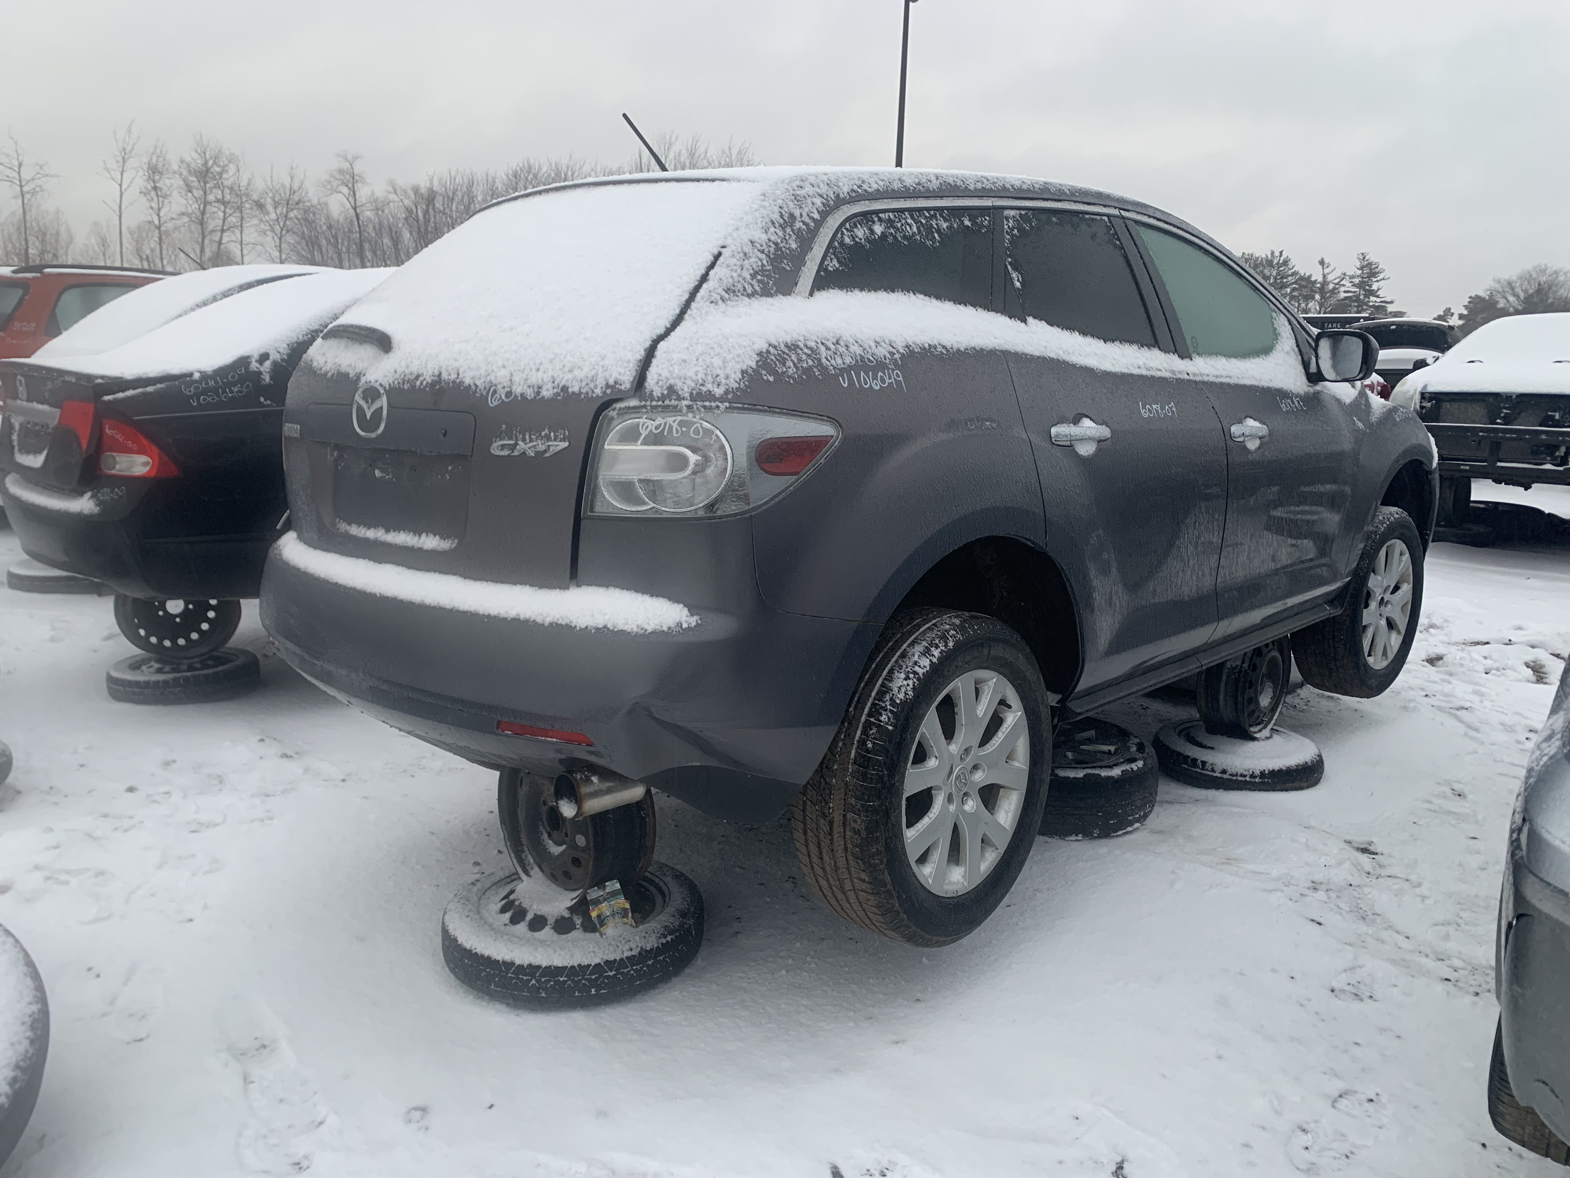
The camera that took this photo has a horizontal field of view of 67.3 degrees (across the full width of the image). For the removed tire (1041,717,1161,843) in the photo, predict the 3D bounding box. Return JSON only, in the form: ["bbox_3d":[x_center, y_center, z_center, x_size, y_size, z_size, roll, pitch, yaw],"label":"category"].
[{"bbox_3d":[0.870,0.594,3.850,0.660,0.230,0.660,4,12,11],"label":"removed tire"}]

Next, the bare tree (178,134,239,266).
[{"bbox_3d":[-28.016,-14.850,58.006,3.300,14.379,3.300,-2,9,-25],"label":"bare tree"}]

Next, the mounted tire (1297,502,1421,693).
[{"bbox_3d":[2.225,0.047,4.545,0.735,0.735,0.240,-7,12,-44],"label":"mounted tire"}]

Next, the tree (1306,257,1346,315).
[{"bbox_3d":[34.285,-14.886,75.879,3.000,12.560,3.000,5,9,23],"label":"tree"}]

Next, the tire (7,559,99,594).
[{"bbox_3d":[-5.100,-0.082,8.300,0.625,0.180,0.625,9,11,43],"label":"tire"}]

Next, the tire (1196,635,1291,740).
[{"bbox_3d":[1.763,0.345,4.530,0.180,0.450,0.450,9,11,42],"label":"tire"}]

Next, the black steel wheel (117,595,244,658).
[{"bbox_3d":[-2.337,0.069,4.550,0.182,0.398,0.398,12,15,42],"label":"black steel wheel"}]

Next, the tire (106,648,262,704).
[{"bbox_3d":[-2.760,0.400,5.430,0.625,0.180,0.625,9,11,43],"label":"tire"}]

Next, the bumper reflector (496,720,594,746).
[{"bbox_3d":[-0.437,0.263,2.149,0.190,0.030,0.040,4,11,22],"label":"bumper reflector"}]

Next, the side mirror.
[{"bbox_3d":[1.762,-0.728,3.705,0.190,0.170,0.125,10,14,43],"label":"side mirror"}]

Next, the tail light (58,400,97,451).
[{"bbox_3d":[-2.763,-0.639,4.592,0.160,0.190,0.075,5,9,25],"label":"tail light"}]

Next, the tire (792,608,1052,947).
[{"bbox_3d":[0.333,0.412,2.635,0.238,0.737,0.737,10,14,43],"label":"tire"}]

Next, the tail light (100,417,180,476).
[{"bbox_3d":[-2.498,-0.550,4.536,0.280,0.215,0.210,6,9,31],"label":"tail light"}]

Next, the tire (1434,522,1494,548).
[{"bbox_3d":[5.762,-0.447,10.100,0.620,0.160,0.620,8,13,30],"label":"tire"}]

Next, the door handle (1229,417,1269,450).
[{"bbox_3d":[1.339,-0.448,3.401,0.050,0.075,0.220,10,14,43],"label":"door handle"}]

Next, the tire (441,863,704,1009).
[{"bbox_3d":[-0.517,0.825,2.915,0.630,0.150,0.630,0,11,-6],"label":"tire"}]

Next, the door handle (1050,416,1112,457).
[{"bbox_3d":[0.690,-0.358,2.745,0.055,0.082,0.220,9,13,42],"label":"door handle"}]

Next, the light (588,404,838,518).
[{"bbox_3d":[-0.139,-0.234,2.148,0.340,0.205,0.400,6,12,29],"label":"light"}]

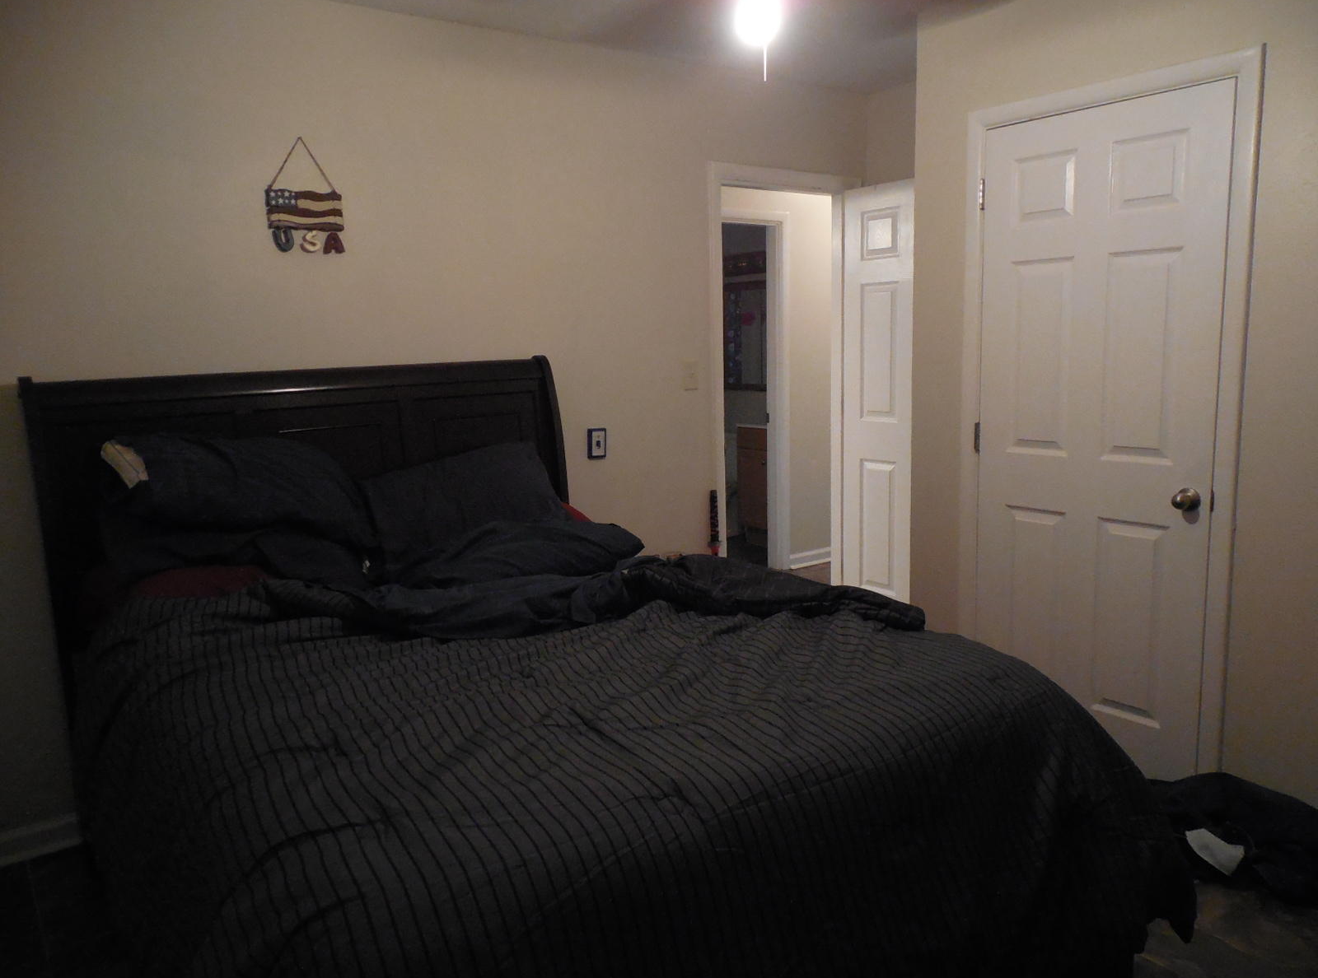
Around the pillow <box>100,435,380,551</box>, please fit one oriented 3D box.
[{"bbox_3d":[-1.097,-0.009,2.523,0.620,0.170,0.450,-9,33,-36],"label":"pillow"}]

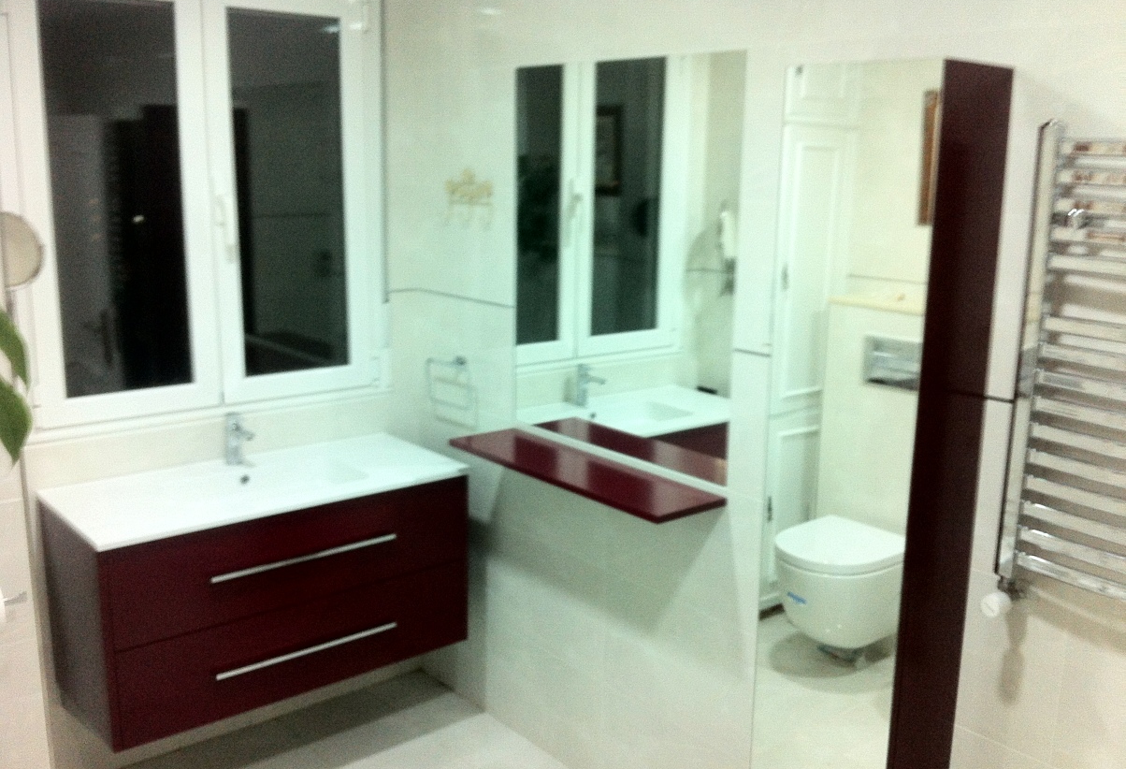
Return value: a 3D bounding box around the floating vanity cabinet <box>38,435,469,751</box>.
[{"bbox_3d":[-0.803,0.508,3.087,1.000,0.517,0.472,-9,15,-38],"label":"floating vanity cabinet"}]

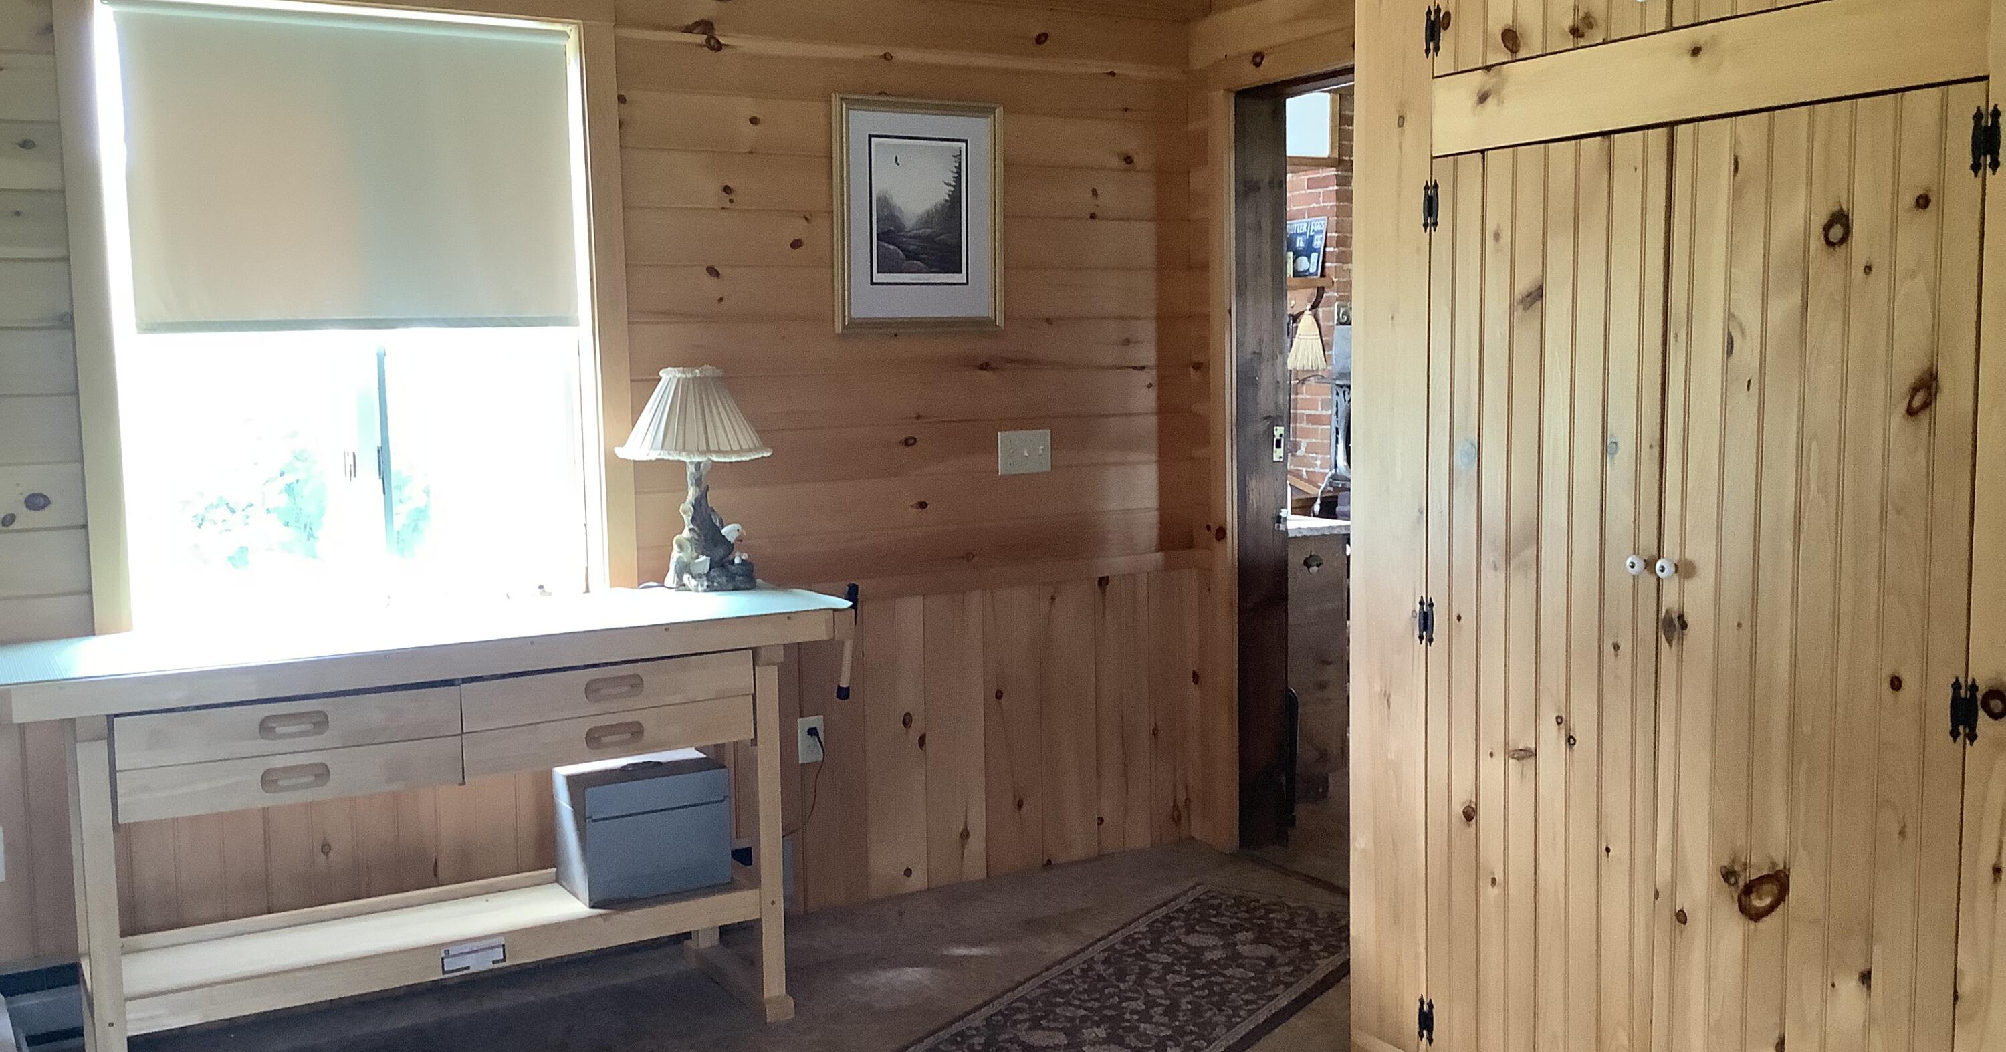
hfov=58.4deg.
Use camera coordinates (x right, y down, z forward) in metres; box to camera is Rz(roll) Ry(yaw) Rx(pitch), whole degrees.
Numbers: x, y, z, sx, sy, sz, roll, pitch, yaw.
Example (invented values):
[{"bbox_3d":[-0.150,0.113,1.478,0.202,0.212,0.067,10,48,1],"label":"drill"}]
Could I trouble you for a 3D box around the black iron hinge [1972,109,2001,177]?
[{"bbox_3d":[1.242,-0.486,2.269,0.010,0.087,0.037,-4,6,-30],"label":"black iron hinge"}]

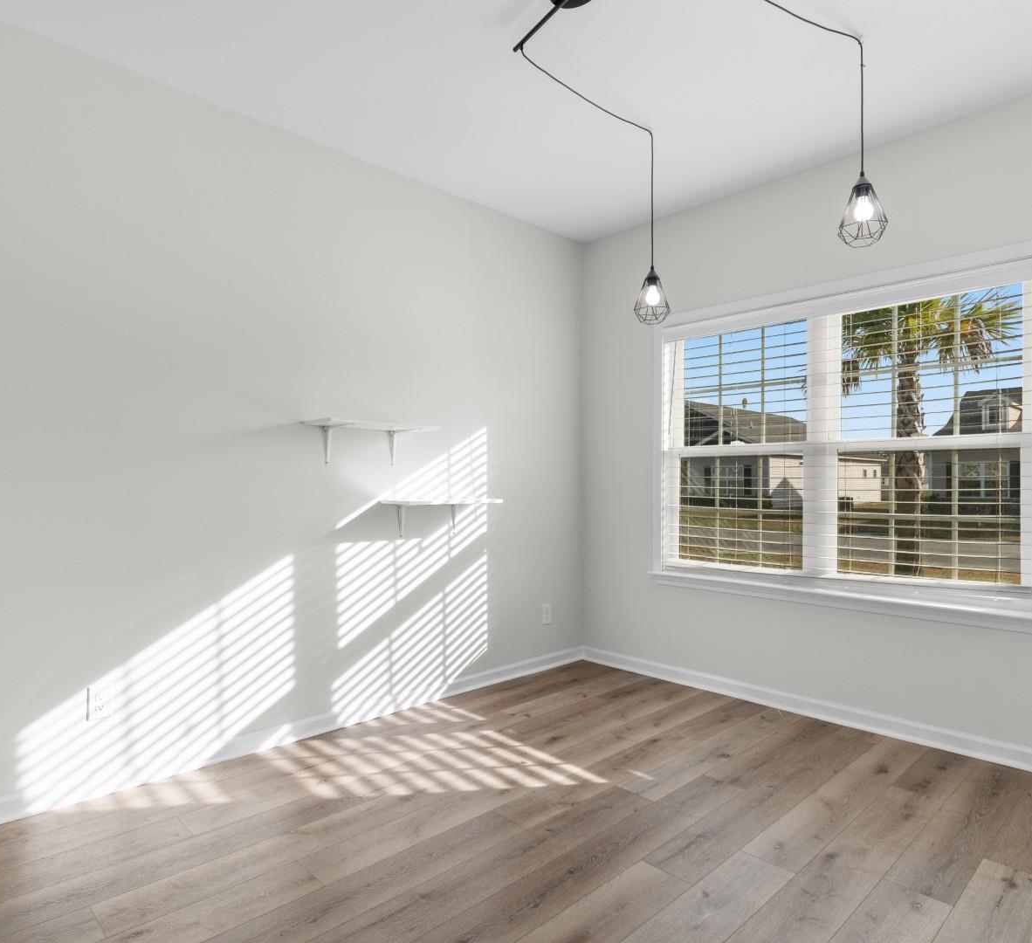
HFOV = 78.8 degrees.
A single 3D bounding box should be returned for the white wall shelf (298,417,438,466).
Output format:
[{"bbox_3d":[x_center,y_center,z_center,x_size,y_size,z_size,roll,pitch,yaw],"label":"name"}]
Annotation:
[{"bbox_3d":[-0.670,-0.129,2.944,0.575,0.195,0.275,0,-1,-42],"label":"white wall shelf"}]

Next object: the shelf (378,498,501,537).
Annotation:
[{"bbox_3d":[-0.375,0.242,3.212,0.575,0.187,0.275,0,-1,-42],"label":"shelf"}]

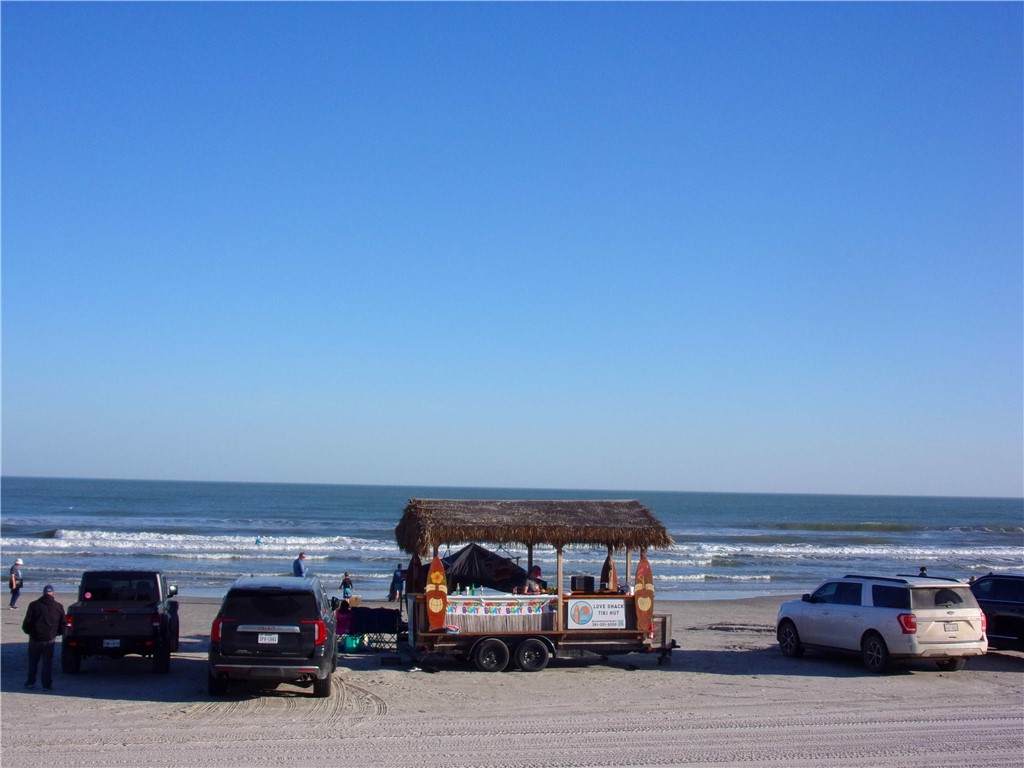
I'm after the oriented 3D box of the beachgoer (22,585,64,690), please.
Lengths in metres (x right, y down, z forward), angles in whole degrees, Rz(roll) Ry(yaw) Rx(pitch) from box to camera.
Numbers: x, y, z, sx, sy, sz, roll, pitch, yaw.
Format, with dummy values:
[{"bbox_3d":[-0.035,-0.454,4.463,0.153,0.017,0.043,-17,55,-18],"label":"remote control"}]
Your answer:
[{"bbox_3d":[-8.037,4.340,23.416,0.650,1.760,0.400,0,-4,12],"label":"beachgoer"}]

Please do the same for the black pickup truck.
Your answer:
[{"bbox_3d":[-7.972,4.762,28.030,2.020,1.920,5.550,2,-4,-11],"label":"black pickup truck"}]

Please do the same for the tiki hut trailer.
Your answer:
[{"bbox_3d":[0.684,4.177,28.734,5.950,3.440,2.400,2,-4,-16],"label":"tiki hut trailer"}]

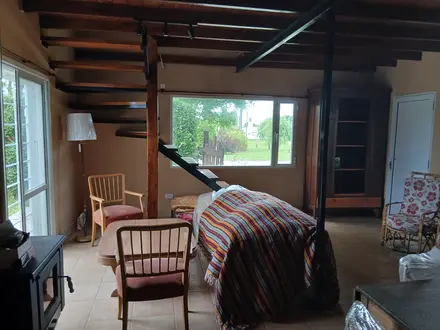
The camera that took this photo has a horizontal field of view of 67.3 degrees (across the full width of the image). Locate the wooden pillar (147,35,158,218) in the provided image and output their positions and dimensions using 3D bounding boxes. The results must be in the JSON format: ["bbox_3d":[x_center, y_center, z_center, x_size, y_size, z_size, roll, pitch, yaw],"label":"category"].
[{"bbox_3d":[-0.872,-0.292,4.307,0.125,2.640,0.125,0,6,-11],"label":"wooden pillar"}]

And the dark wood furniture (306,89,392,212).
[{"bbox_3d":[2.210,-0.200,5.812,1.300,2.240,0.500,0,6,-11],"label":"dark wood furniture"}]

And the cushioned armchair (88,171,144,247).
[{"bbox_3d":[-1.298,0.606,4.127,0.540,0.880,0.550,-5,8,-42],"label":"cushioned armchair"}]

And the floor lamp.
[{"bbox_3d":[-1.805,0.168,4.379,0.365,1.680,0.365,0,6,-11],"label":"floor lamp"}]

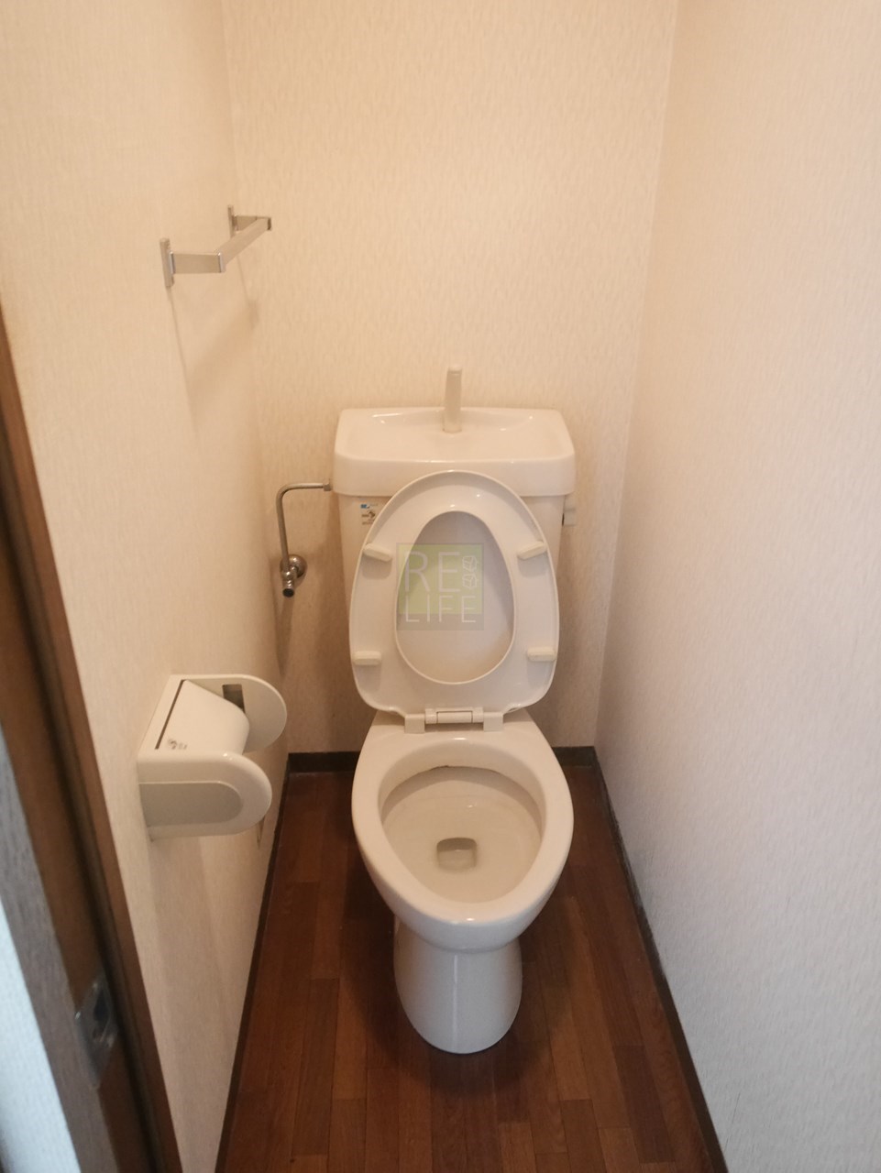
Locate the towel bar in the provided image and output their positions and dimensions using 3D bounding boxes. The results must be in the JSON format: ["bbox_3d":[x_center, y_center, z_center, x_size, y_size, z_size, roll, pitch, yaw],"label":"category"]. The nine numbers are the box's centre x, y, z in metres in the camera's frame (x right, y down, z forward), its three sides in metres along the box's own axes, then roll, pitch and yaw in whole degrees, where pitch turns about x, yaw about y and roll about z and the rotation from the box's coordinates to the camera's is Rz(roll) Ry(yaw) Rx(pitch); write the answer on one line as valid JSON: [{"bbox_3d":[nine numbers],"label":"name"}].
[{"bbox_3d":[-0.301,-0.490,1.251,0.069,0.054,0.486,-1,28,-2],"label":"towel bar"}]

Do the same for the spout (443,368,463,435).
[{"bbox_3d":[0.020,-0.340,1.597,0.034,0.123,0.072,-1,28,-2],"label":"spout"}]

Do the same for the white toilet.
[{"bbox_3d":[0.029,0.231,1.523,0.410,0.880,0.770,0,28,-2],"label":"white toilet"}]

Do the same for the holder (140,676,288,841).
[{"bbox_3d":[-0.250,0.190,1.004,0.134,0.115,0.159,-1,28,-2],"label":"holder"}]

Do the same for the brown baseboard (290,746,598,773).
[{"bbox_3d":[0.006,0.420,2.114,0.728,0.059,0.011,-1,28,-2],"label":"brown baseboard"}]

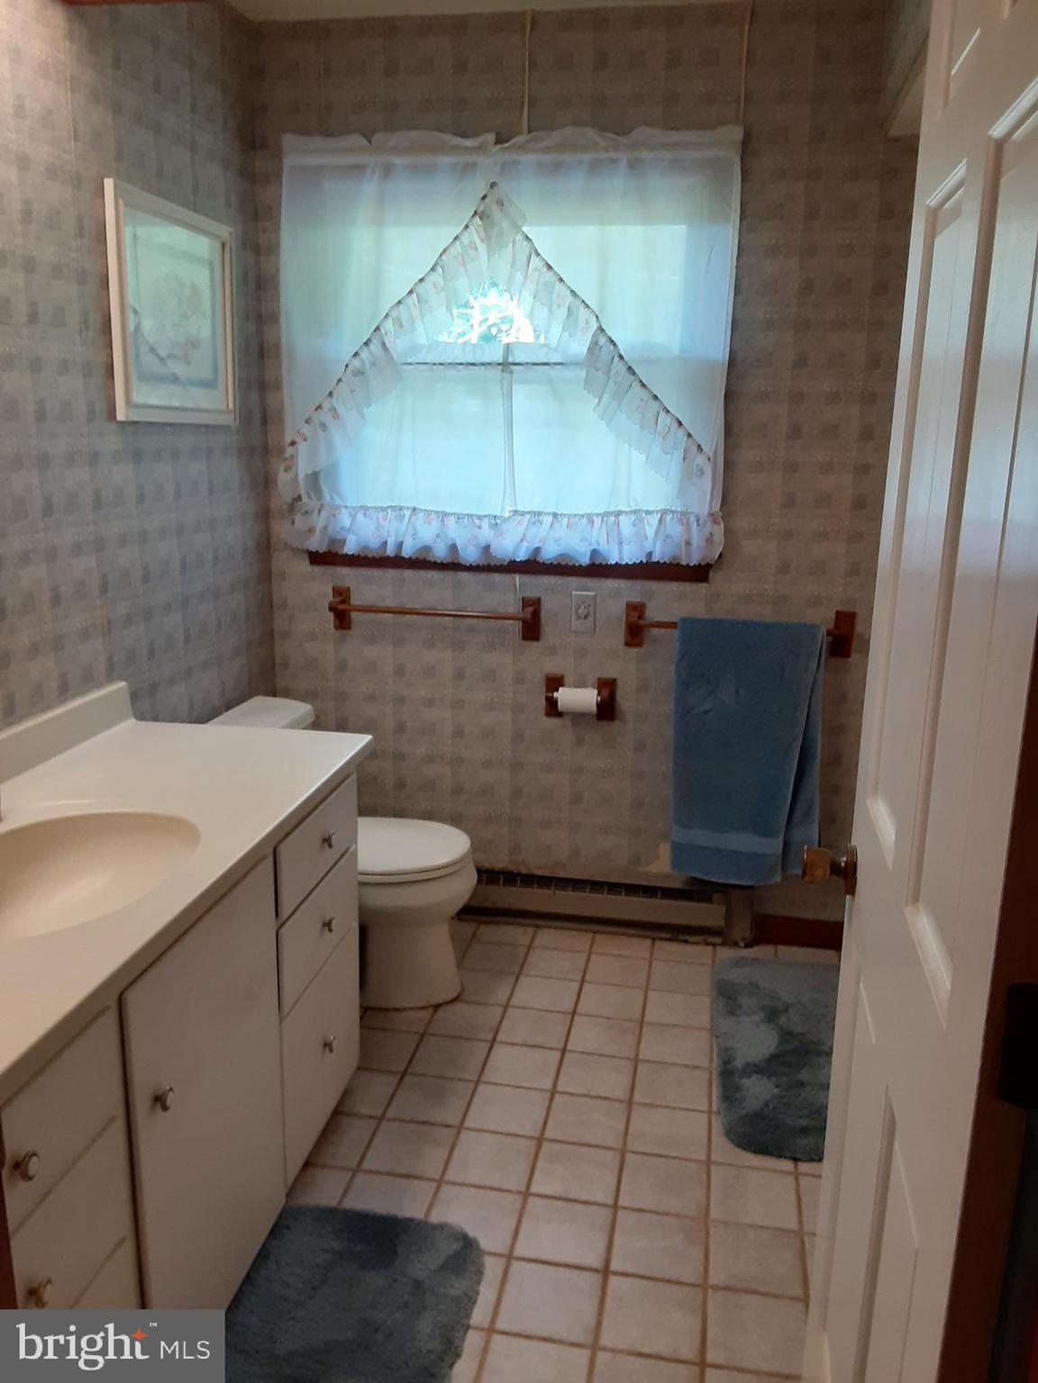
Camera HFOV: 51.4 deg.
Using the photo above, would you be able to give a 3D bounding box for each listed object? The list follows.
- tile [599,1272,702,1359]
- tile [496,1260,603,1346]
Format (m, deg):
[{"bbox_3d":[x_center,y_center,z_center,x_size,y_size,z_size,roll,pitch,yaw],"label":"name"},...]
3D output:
[{"bbox_3d":[0.215,1.013,1.740,0.156,0.010,0.156,3,13,10],"label":"tile"},{"bbox_3d":[0.054,1.031,1.816,0.162,0.010,0.162,4,13,10],"label":"tile"}]

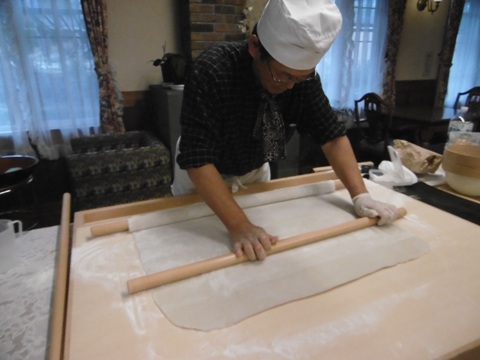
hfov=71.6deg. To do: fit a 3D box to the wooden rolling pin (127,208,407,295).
[{"bbox_3d":[0.151,0.179,0.945,0.900,0.031,0.031,-10,21,-24],"label":"wooden rolling pin"}]

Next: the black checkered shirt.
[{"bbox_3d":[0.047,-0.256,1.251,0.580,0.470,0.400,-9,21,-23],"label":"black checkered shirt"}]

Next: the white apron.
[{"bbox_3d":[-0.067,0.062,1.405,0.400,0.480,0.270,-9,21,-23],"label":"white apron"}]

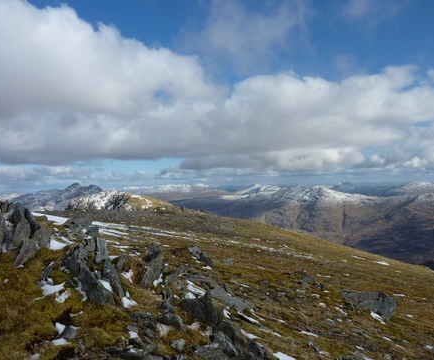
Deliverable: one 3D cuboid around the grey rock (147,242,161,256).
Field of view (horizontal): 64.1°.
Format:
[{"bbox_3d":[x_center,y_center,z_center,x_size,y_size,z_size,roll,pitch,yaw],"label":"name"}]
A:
[{"bbox_3d":[-1.334,1.483,7.400,0.300,0.280,0.280,0,-1,0],"label":"grey rock"}]

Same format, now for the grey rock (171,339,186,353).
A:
[{"bbox_3d":[-0.439,1.886,3.950,0.160,0.150,0.150,0,-1,0],"label":"grey rock"}]

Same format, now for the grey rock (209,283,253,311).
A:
[{"bbox_3d":[0.276,2.218,6.600,0.840,0.380,0.750,0,-1,0],"label":"grey rock"}]

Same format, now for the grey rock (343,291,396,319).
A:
[{"bbox_3d":[3.343,2.718,7.600,1.140,0.520,0.650,0,-1,0],"label":"grey rock"}]

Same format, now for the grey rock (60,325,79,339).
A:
[{"bbox_3d":[-1.632,1.682,3.850,0.210,0.130,0.170,0,-1,0],"label":"grey rock"}]

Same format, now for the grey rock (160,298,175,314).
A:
[{"bbox_3d":[-0.735,1.879,5.150,0.240,0.220,0.220,0,-1,0],"label":"grey rock"}]

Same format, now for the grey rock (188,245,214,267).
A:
[{"bbox_3d":[-0.447,2.047,9.400,0.700,0.500,0.450,0,-1,0],"label":"grey rock"}]

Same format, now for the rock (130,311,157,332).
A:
[{"bbox_3d":[-0.943,1.816,4.450,0.360,0.250,0.300,0,-1,0],"label":"rock"}]

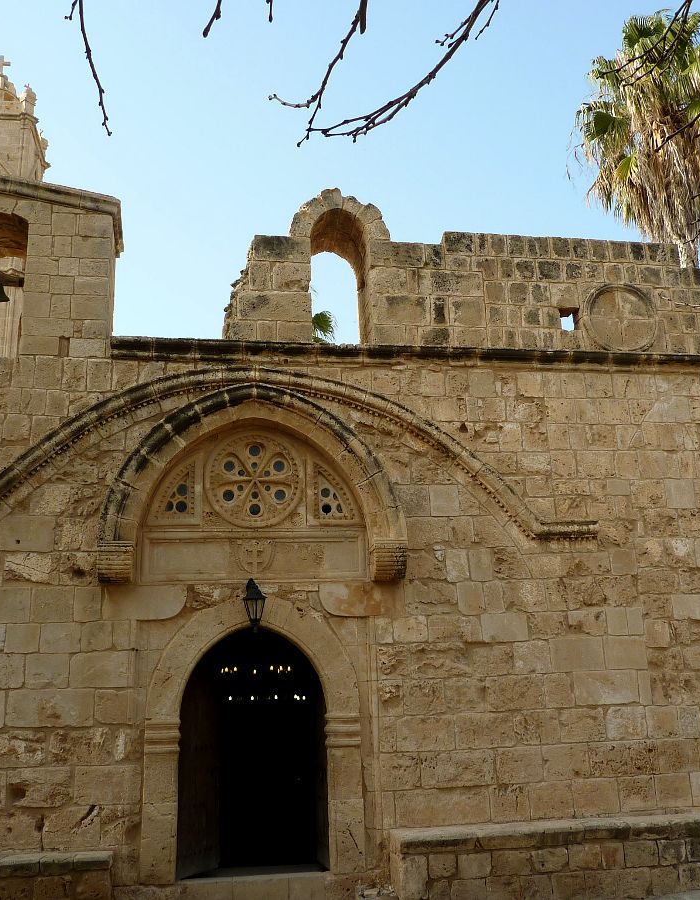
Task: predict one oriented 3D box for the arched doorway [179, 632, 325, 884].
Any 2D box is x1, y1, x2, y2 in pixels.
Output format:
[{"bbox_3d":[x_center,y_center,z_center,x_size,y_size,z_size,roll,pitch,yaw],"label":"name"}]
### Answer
[{"bbox_3d":[-0.801,2.435,7.149,1.197,1.926,0.300,1,-14,-10],"label":"arched doorway"}]

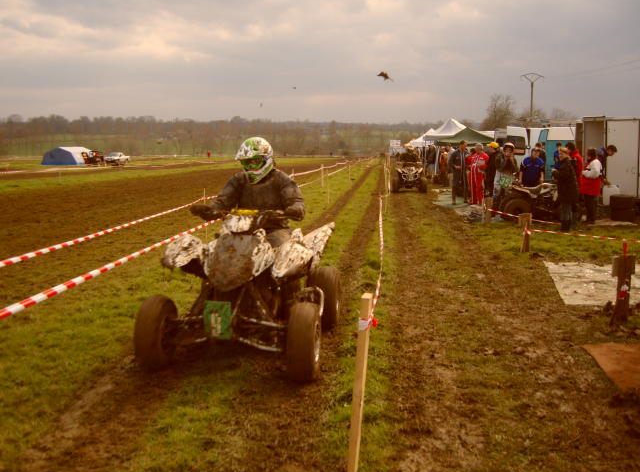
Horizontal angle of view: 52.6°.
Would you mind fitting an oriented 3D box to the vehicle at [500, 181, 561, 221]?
[{"bbox_3d":[4.851,-0.818,14.500,1.750,1.000,1.120,-3,8,-22],"label":"vehicle"}]

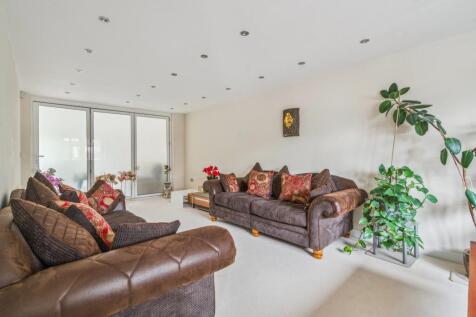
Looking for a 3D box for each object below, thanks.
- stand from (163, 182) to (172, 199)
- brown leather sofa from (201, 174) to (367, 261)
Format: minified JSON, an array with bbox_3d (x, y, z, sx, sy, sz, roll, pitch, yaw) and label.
[{"bbox_3d":[-1.845,0.821,5.519,0.240,0.420,0.240,-1,1,-44],"label":"stand"},{"bbox_3d":[0.520,0.630,3.170,0.959,0.818,2.300,-1,1,-44],"label":"brown leather sofa"}]

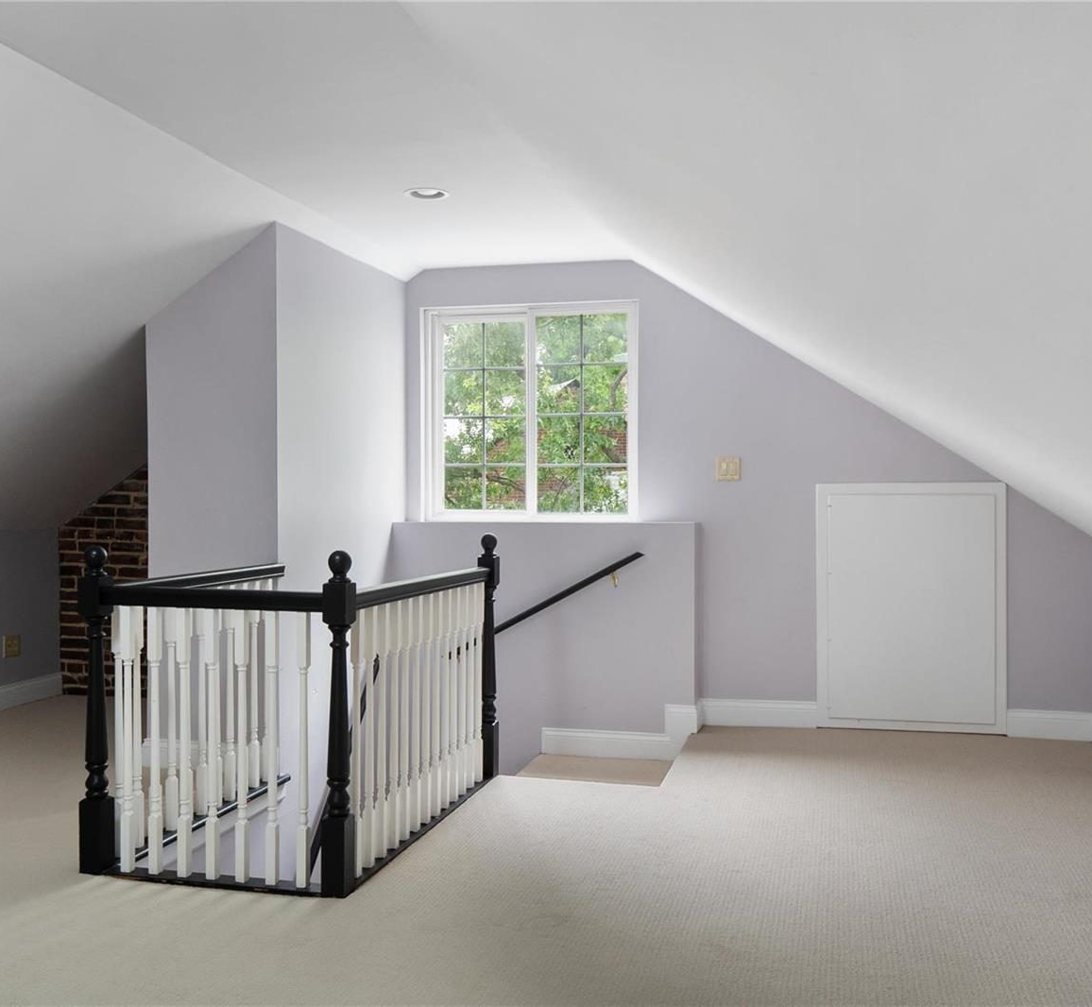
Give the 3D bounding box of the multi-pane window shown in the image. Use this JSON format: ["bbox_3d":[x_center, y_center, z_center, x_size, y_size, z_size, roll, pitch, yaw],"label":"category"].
[{"bbox_3d":[-0.084,-0.459,5.514,1.103,1.092,0.090,0,1,16],"label":"multi-pane window"}]

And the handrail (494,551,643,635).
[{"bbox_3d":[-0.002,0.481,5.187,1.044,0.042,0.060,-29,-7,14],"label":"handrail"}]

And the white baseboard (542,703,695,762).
[{"bbox_3d":[0.344,1.070,5.155,0.753,0.265,0.022,0,1,16],"label":"white baseboard"}]

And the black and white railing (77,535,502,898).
[{"bbox_3d":[-0.787,0.608,3.764,0.866,0.959,1.349,0,1,16],"label":"black and white railing"}]

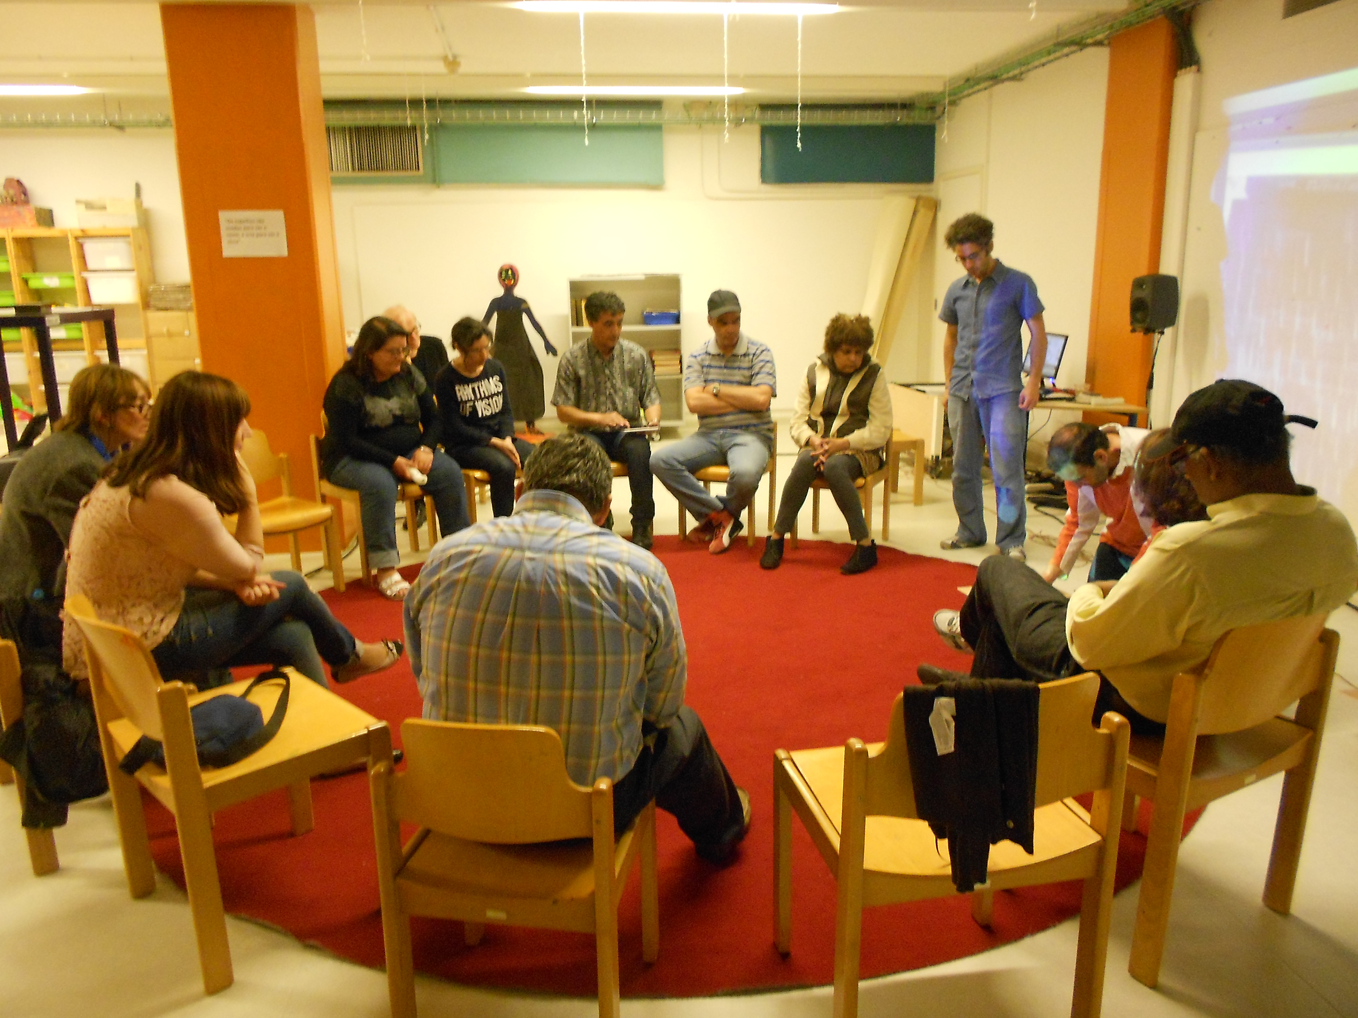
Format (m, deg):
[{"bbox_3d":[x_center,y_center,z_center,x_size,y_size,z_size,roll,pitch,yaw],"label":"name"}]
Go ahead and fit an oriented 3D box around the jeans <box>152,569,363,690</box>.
[{"bbox_3d":[-1.262,0.450,2.842,0.700,0.530,0.420,-8,14,-32],"label":"jeans"}]

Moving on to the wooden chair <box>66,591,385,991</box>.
[{"bbox_3d":[-0.976,0.554,2.305,0.466,0.763,0.489,-13,18,-43],"label":"wooden chair"}]

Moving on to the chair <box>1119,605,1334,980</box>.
[{"bbox_3d":[1.073,0.537,2.286,0.489,0.763,0.466,-7,15,-27],"label":"chair"}]

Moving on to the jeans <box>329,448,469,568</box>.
[{"bbox_3d":[-1.441,-0.028,5.234,0.670,0.560,0.600,10,16,44],"label":"jeans"}]

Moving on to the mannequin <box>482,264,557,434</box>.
[{"bbox_3d":[-1.609,-1.558,9.882,0.800,1.630,0.250,-2,12,-6],"label":"mannequin"}]

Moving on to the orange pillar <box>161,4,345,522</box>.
[{"bbox_3d":[-2.279,-1.199,5.694,0.660,2.860,0.500,-2,12,-6],"label":"orange pillar"}]

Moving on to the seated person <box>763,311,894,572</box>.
[{"bbox_3d":[0.803,-0.396,5.433,0.580,1.280,0.820,5,13,26],"label":"seated person"}]

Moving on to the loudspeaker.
[{"bbox_3d":[2.320,-1.008,4.987,0.180,0.285,0.185,-4,13,-14],"label":"loudspeaker"}]

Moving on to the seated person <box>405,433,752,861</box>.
[{"bbox_3d":[-0.186,0.400,2.124,0.560,1.130,0.820,3,13,14],"label":"seated person"}]

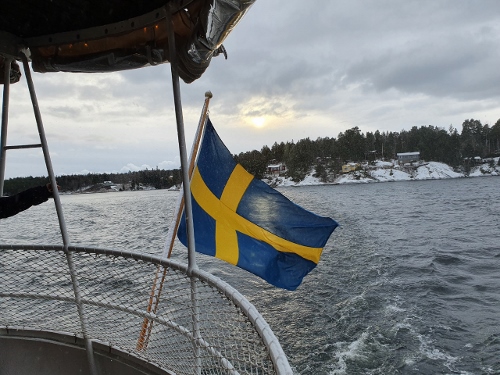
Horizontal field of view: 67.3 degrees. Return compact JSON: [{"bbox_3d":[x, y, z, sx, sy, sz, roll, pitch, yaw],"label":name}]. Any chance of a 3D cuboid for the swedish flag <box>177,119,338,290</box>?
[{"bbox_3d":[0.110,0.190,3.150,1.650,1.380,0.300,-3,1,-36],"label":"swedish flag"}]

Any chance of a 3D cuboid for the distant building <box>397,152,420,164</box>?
[{"bbox_3d":[83.460,-15.350,198.000,12.500,6.000,7.500,-2,1,18],"label":"distant building"}]

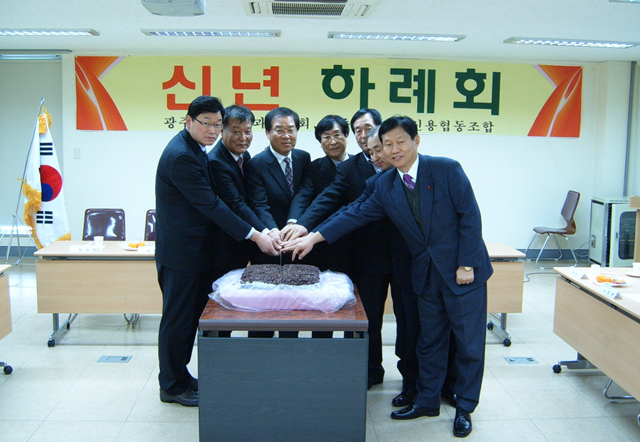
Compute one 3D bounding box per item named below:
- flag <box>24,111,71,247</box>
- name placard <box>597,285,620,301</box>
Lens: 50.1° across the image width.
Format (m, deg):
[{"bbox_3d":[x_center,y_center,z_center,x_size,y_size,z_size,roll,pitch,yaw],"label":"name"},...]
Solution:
[{"bbox_3d":[-3.045,-0.408,7.632,0.510,1.660,0.250,0,7,-3],"label":"flag"},{"bbox_3d":[1.617,0.391,3.791,0.062,0.053,0.195,0,7,-3],"label":"name placard"}]

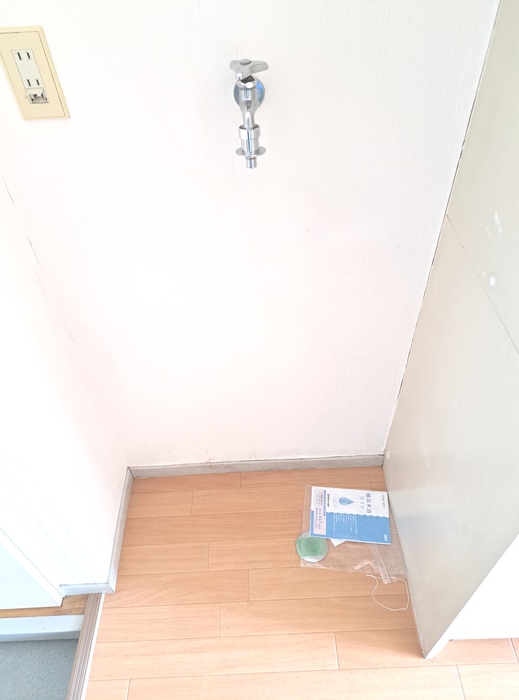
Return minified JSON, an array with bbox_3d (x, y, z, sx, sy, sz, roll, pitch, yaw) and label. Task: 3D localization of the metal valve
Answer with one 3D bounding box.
[{"bbox_3d":[-0.013,-0.340,0.692,0.051,0.143,0.100,-3,45,0],"label":"metal valve"}]

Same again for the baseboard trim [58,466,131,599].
[{"bbox_3d":[-0.439,0.480,1.323,0.137,0.053,0.332,-3,45,0],"label":"baseboard trim"}]

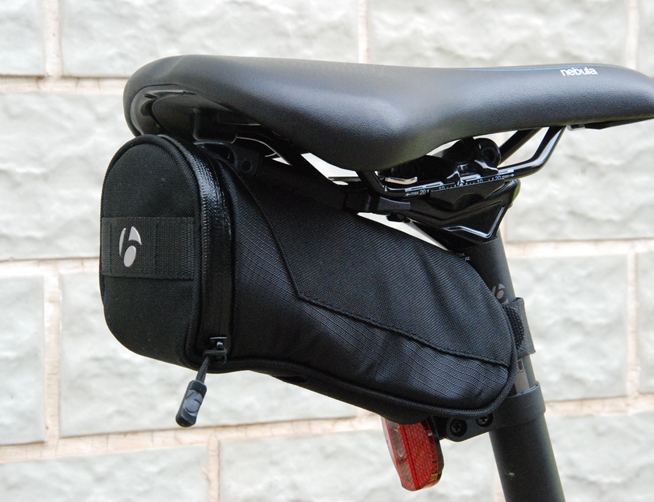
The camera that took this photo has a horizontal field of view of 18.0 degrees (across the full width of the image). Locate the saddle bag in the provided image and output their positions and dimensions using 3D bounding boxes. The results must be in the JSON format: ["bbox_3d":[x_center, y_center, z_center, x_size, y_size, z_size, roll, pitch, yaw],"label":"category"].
[{"bbox_3d":[0.001,0.014,0.926,0.196,0.130,0.088,-1,3,-32],"label":"saddle bag"}]

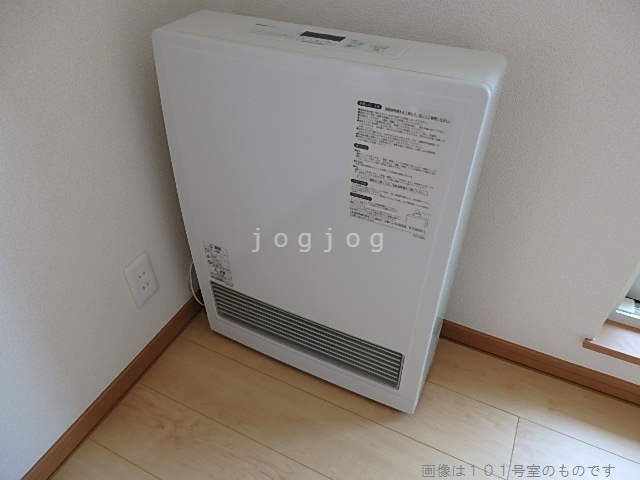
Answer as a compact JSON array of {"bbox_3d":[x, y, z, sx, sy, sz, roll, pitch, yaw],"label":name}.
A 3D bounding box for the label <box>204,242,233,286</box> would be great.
[{"bbox_3d":[-0.227,0.056,1.040,0.061,0.115,0.002,17,42,19],"label":"label"}]

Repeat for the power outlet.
[{"bbox_3d":[-0.390,0.089,1.018,0.009,0.120,0.071,17,42,19],"label":"power outlet"}]

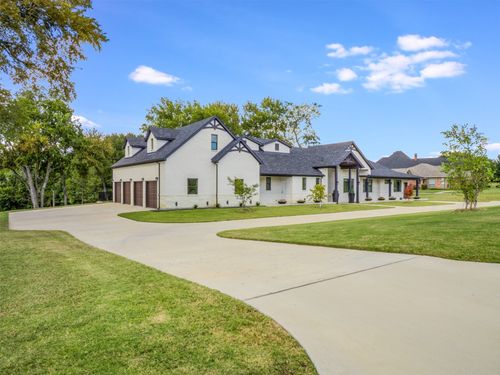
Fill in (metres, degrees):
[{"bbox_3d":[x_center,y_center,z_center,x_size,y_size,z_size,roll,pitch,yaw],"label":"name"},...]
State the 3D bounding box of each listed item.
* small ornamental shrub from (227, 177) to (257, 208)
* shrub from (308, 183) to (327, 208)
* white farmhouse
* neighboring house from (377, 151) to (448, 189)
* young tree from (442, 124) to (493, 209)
[{"bbox_3d":[-0.682,0.476,33.787,3.000,3.100,2.800,0,0,0],"label":"small ornamental shrub"},{"bbox_3d":[7.159,0.763,36.489,1.900,2.450,1.900,0,0,0],"label":"shrub"},{"bbox_3d":[4.825,-2.673,48.577,42.400,9.000,16.200,0,1,-37],"label":"white farmhouse"},{"bbox_3d":[39.621,-4.222,82.960,19.500,9.200,14.000,0,1,-6],"label":"neighboring house"},{"bbox_3d":[14.115,-1.296,22.477,3.100,5.300,3.000,0,0,0],"label":"young tree"}]

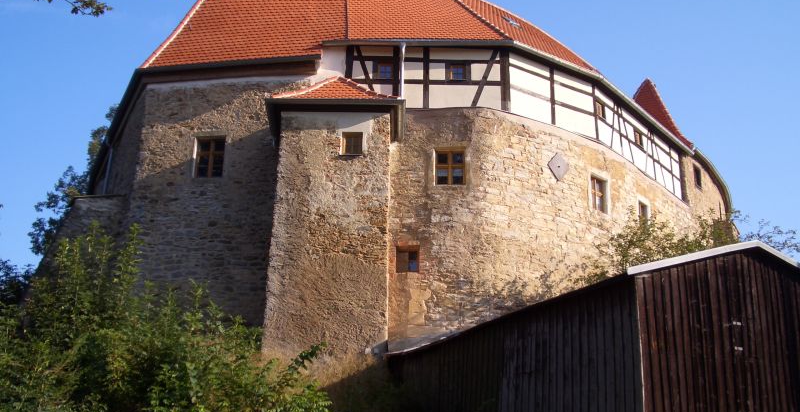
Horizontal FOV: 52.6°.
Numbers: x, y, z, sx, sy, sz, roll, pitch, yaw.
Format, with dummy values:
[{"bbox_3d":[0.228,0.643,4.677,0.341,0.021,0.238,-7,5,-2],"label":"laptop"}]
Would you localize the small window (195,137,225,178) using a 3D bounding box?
[{"bbox_3d":[-5.683,-1.455,24.168,0.900,1.320,0.200,-2,-16,10],"label":"small window"}]

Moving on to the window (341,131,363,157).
[{"bbox_3d":[-1.270,-1.621,21.318,0.570,0.670,0.180,1,-16,0],"label":"window"}]

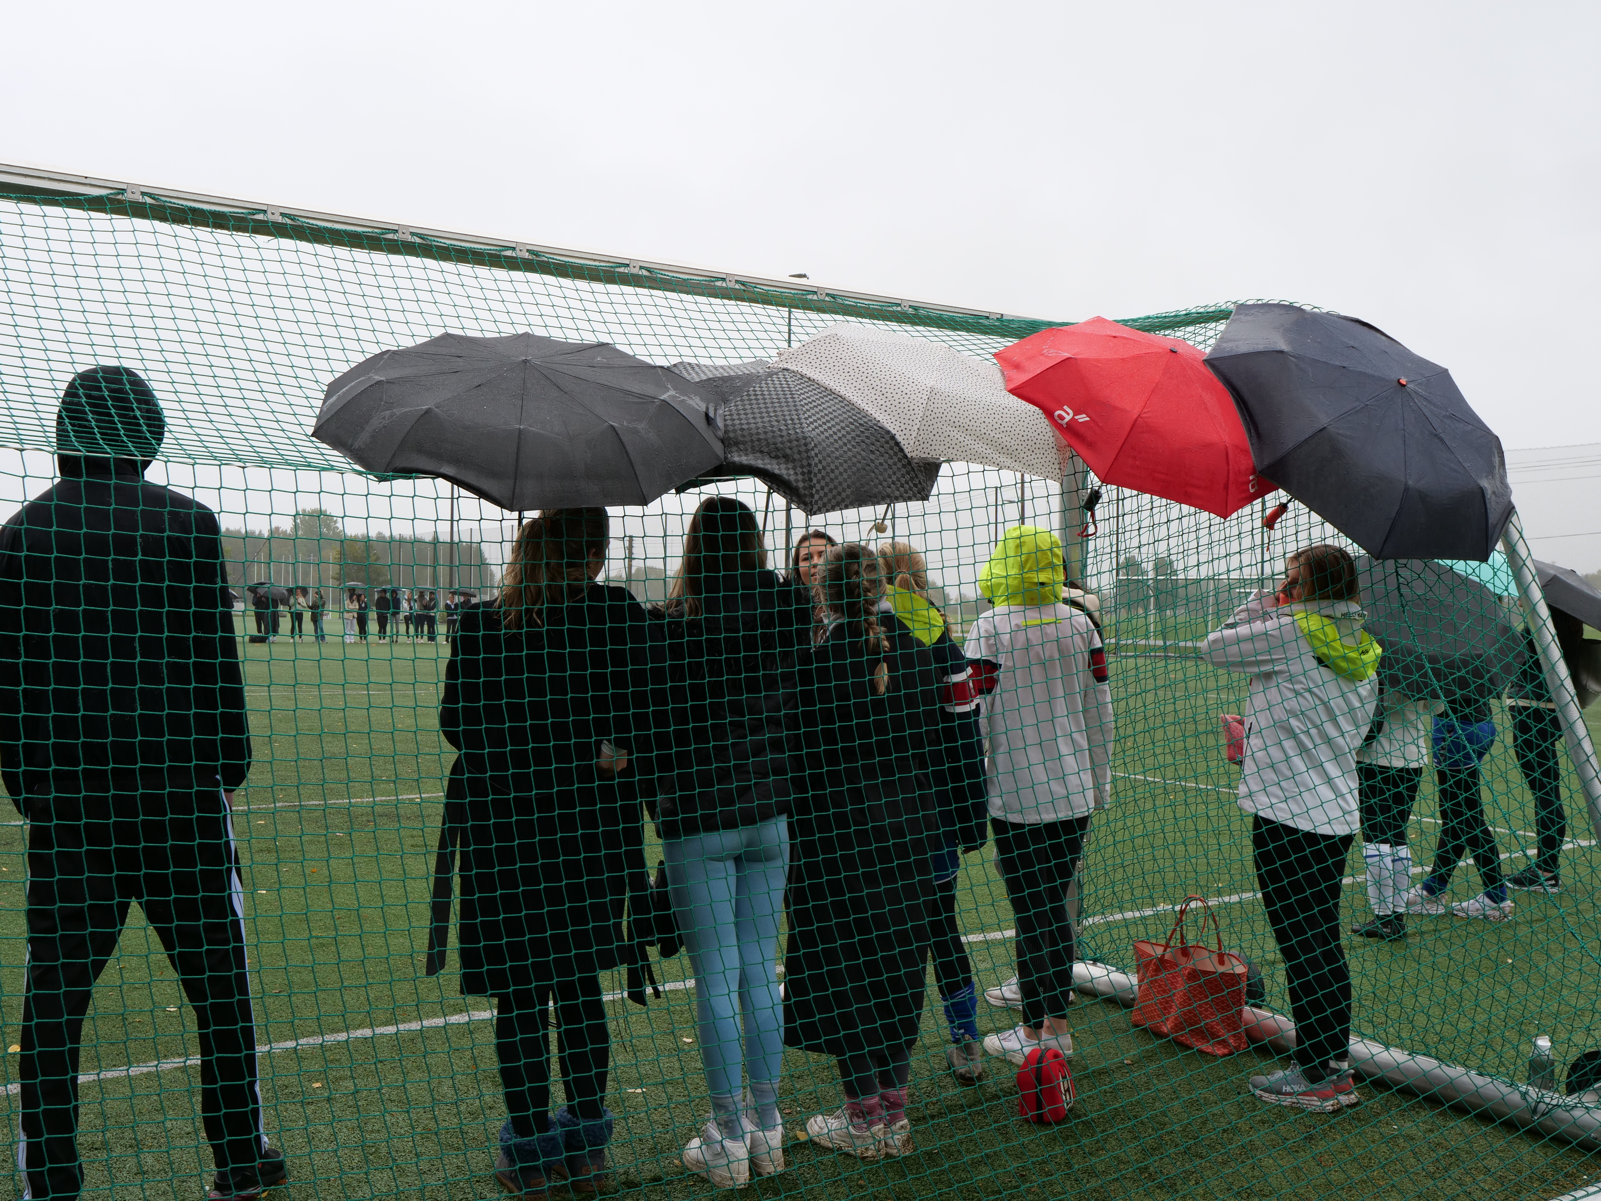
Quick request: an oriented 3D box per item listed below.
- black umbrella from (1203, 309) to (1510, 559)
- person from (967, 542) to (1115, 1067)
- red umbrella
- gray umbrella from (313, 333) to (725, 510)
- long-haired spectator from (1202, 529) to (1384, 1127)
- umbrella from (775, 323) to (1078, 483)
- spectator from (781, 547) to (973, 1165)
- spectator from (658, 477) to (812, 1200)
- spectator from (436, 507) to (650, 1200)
[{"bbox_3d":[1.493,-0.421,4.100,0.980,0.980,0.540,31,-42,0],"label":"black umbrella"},{"bbox_3d":[0.777,0.629,4.818,0.500,1.720,0.360,1,0,-27],"label":"person"},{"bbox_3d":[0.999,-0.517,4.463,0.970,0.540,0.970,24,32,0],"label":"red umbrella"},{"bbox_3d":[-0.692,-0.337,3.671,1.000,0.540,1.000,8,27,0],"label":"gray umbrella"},{"bbox_3d":[1.489,0.669,4.436,0.480,1.660,0.460,1,0,35],"label":"long-haired spectator"},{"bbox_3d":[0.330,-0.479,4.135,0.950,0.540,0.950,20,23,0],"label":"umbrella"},{"bbox_3d":[0.182,0.666,4.062,0.460,1.640,0.400,0,0,-40],"label":"spectator"},{"bbox_3d":[-0.165,0.613,3.857,0.470,1.740,0.360,0,0,-34],"label":"spectator"},{"bbox_3d":[-0.636,0.613,3.770,0.540,1.730,0.380,1,0,-22],"label":"spectator"}]

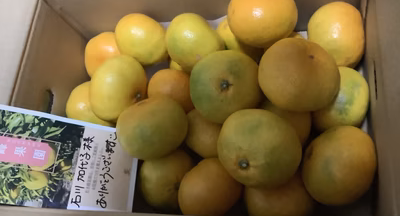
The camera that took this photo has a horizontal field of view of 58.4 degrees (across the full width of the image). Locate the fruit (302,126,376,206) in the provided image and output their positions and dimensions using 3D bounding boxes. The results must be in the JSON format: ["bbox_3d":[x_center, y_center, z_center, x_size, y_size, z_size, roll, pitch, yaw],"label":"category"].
[{"bbox_3d":[0.140,0.058,0.360,0.080,0.071,0.080,-19,64,47],"label":"fruit"}]

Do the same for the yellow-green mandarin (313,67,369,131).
[{"bbox_3d":[0.166,-0.010,0.424,0.077,0.068,0.077,-3,68,20],"label":"yellow-green mandarin"}]

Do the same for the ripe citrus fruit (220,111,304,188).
[{"bbox_3d":[0.055,0.038,0.328,0.077,0.067,0.077,-7,110,30],"label":"ripe citrus fruit"}]

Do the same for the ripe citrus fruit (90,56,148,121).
[{"bbox_3d":[-0.107,-0.027,0.470,0.082,0.082,0.073,-37,40,-27],"label":"ripe citrus fruit"}]

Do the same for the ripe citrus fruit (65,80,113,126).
[{"bbox_3d":[-0.154,-0.003,0.512,0.074,0.069,0.074,-3,68,20],"label":"ripe citrus fruit"}]

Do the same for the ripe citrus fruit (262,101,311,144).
[{"bbox_3d":[0.098,0.016,0.440,0.080,0.071,0.080,-2,70,19],"label":"ripe citrus fruit"}]

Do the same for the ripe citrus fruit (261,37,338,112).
[{"bbox_3d":[0.096,-0.032,0.345,0.078,0.068,0.078,11,59,-15],"label":"ripe citrus fruit"}]

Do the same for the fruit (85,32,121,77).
[{"bbox_3d":[-0.134,-0.076,0.532,0.074,0.069,0.074,-3,68,20],"label":"fruit"}]

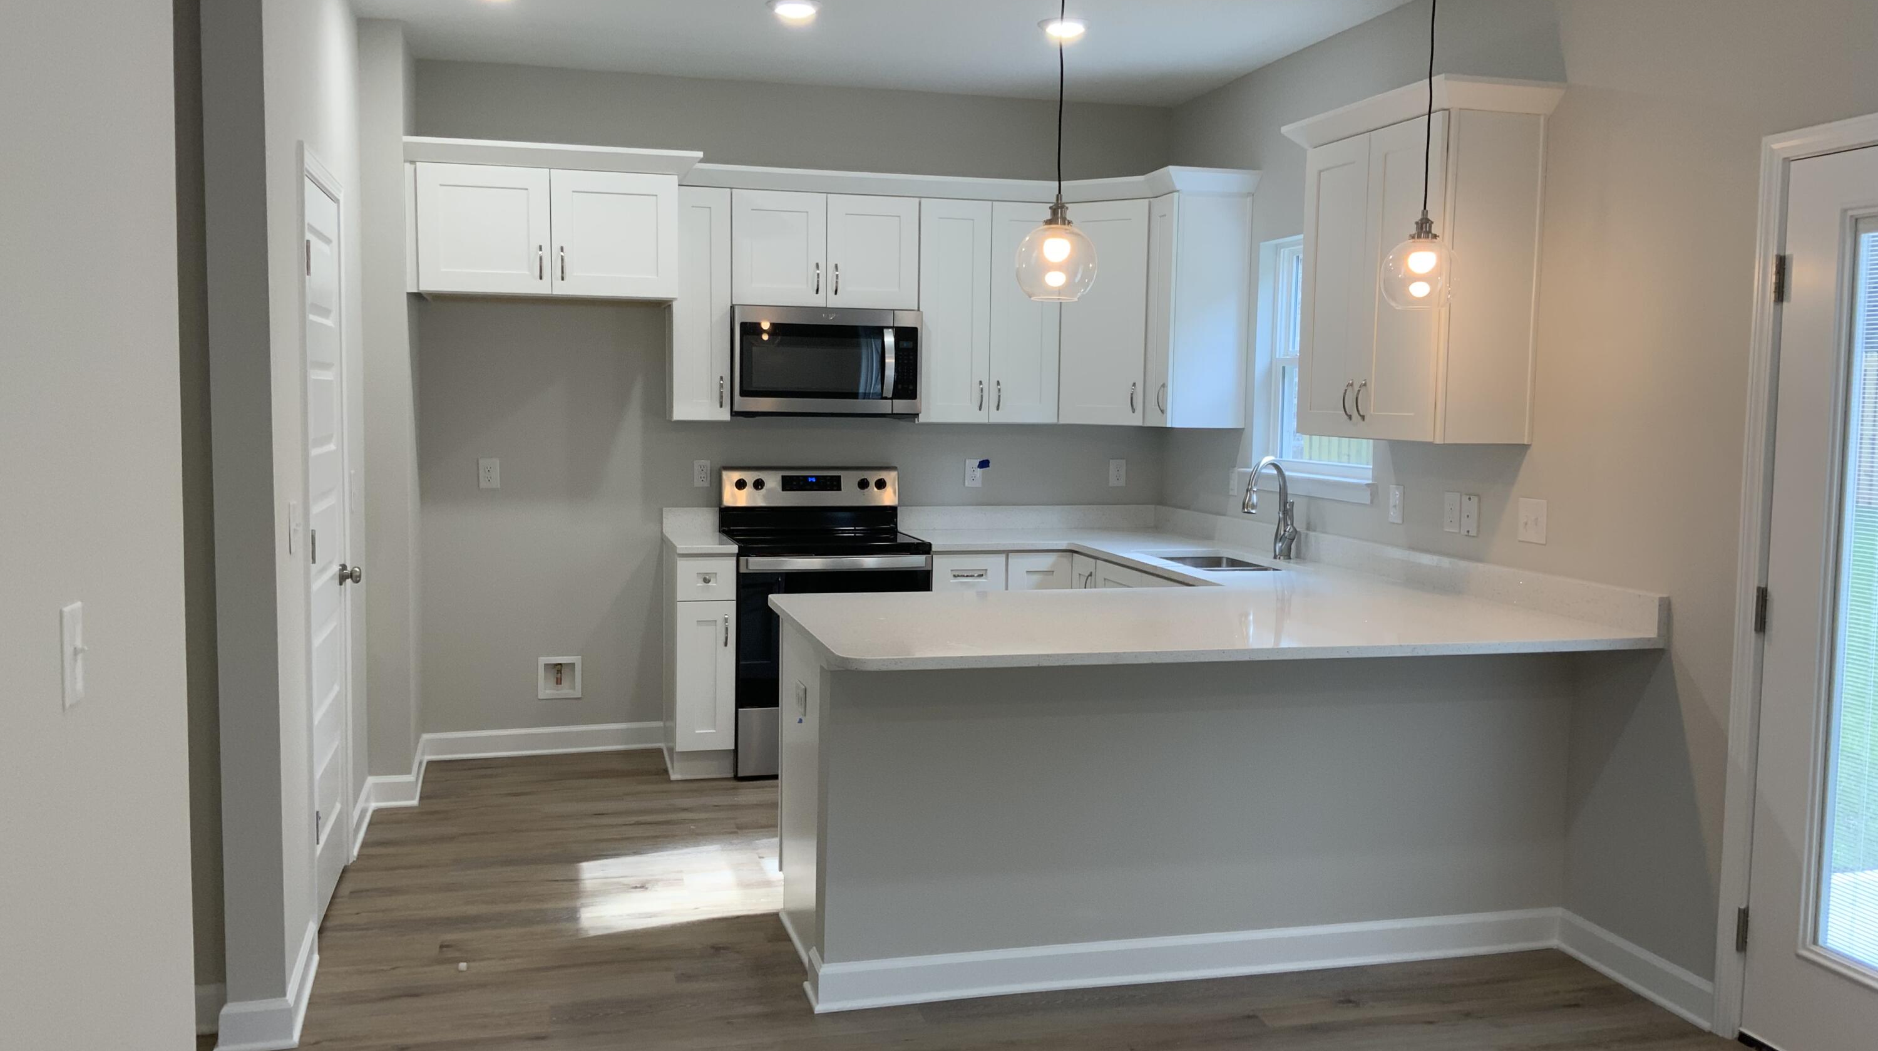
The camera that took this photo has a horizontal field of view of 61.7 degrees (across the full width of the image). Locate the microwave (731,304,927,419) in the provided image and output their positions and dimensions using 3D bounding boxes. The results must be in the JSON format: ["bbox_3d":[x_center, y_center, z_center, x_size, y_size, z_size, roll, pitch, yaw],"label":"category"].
[{"bbox_3d":[-0.485,-0.661,6.444,0.760,0.433,0.410,0,5,-15],"label":"microwave"}]

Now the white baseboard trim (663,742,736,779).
[{"bbox_3d":[-0.916,0.927,6.115,0.245,0.110,0.030,0,5,-15],"label":"white baseboard trim"}]

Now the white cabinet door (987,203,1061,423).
[{"bbox_3d":[0.359,-0.874,6.518,0.301,0.901,0.025,0,5,-15],"label":"white cabinet door"}]

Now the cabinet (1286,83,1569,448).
[{"bbox_3d":[1.410,-0.755,4.752,0.372,0.985,0.944,0,5,-15],"label":"cabinet"}]

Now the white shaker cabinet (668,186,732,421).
[{"bbox_3d":[-0.931,-0.863,6.183,0.231,0.904,0.030,-1,5,-15],"label":"white shaker cabinet"}]

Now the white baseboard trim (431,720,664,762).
[{"bbox_3d":[-1.623,0.887,6.481,0.970,0.112,0.025,0,5,-15],"label":"white baseboard trim"}]

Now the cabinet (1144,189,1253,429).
[{"bbox_3d":[1.034,-0.847,6.284,0.332,0.906,0.230,0,5,-15],"label":"cabinet"}]

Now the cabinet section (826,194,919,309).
[{"bbox_3d":[-0.265,-1.098,6.340,0.378,0.447,0.025,0,5,-15],"label":"cabinet section"}]

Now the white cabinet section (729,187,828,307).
[{"bbox_3d":[-0.634,-1.095,6.244,0.378,0.447,0.025,0,5,-15],"label":"white cabinet section"}]

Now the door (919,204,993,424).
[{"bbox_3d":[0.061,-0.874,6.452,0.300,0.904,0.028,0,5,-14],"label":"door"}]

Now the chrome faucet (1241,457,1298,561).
[{"bbox_3d":[1.195,-0.057,5.676,0.225,0.370,0.080,-3,6,-36],"label":"chrome faucet"}]

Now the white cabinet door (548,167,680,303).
[{"bbox_3d":[-1.187,-1.063,5.772,0.453,0.447,0.025,0,5,-15],"label":"white cabinet door"}]

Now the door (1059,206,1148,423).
[{"bbox_3d":[0.679,-0.866,6.458,0.389,0.906,0.025,3,5,30],"label":"door"}]

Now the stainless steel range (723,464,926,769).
[{"bbox_3d":[-0.471,0.372,6.399,0.757,1.186,0.640,-1,5,-15],"label":"stainless steel range"}]

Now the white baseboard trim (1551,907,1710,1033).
[{"bbox_3d":[1.785,1.130,4.055,0.025,0.112,0.600,0,5,-15],"label":"white baseboard trim"}]

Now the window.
[{"bbox_3d":[1.382,-0.586,5.729,0.120,0.950,0.920,0,5,-15],"label":"window"}]

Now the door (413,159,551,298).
[{"bbox_3d":[-1.628,-1.059,5.655,0.455,0.447,0.025,0,5,-15],"label":"door"}]

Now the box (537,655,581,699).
[{"bbox_3d":[-1.562,0.626,6.495,0.168,0.180,0.080,-1,5,-15],"label":"box"}]

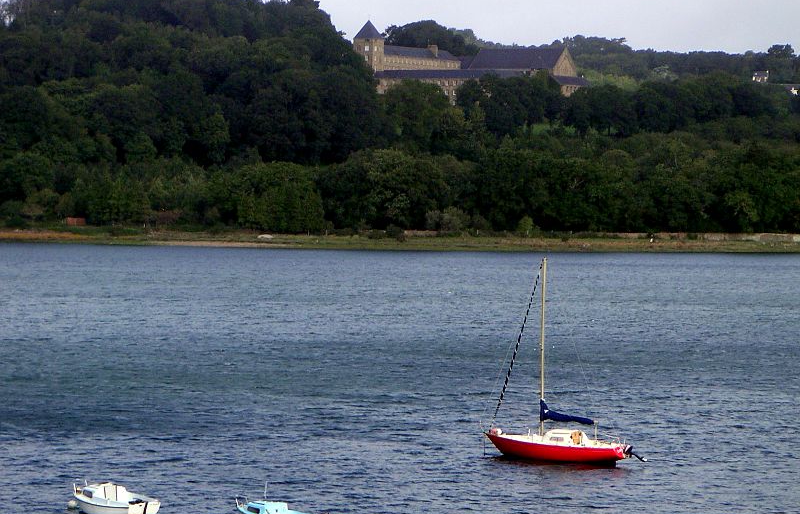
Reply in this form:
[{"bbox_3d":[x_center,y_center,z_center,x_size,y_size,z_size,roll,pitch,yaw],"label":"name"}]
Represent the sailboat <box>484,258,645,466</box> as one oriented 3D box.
[{"bbox_3d":[8.270,5.117,115.786,8.300,10.250,2.450,1,2,23],"label":"sailboat"}]

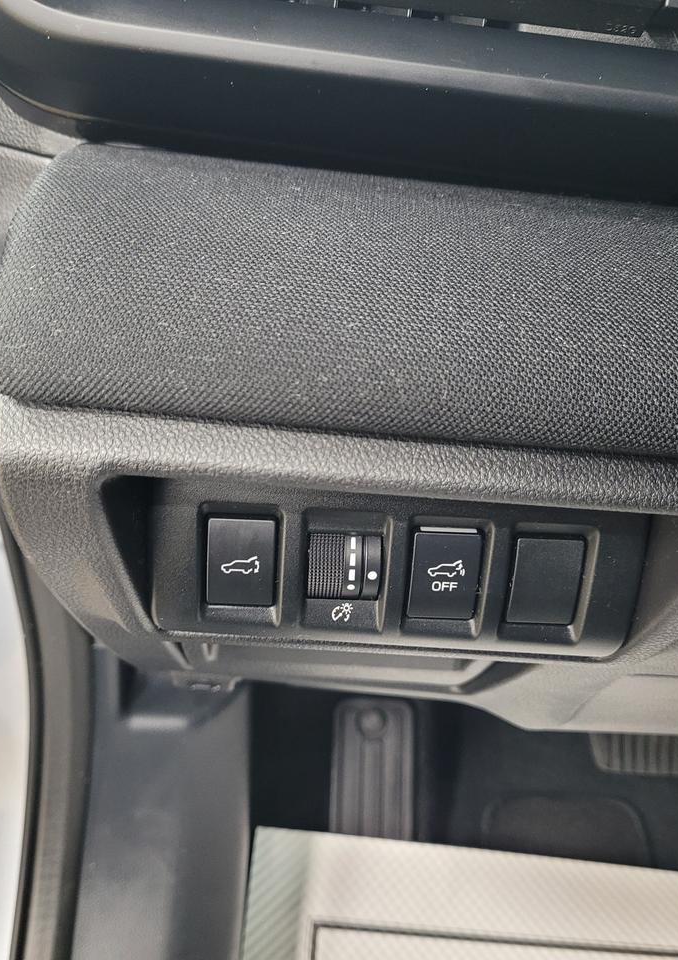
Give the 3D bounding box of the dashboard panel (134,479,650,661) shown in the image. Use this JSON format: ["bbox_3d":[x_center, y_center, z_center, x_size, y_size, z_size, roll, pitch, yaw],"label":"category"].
[{"bbox_3d":[0.019,0.028,0.328,0.163,0.053,0.028,3,22,0],"label":"dashboard panel"}]

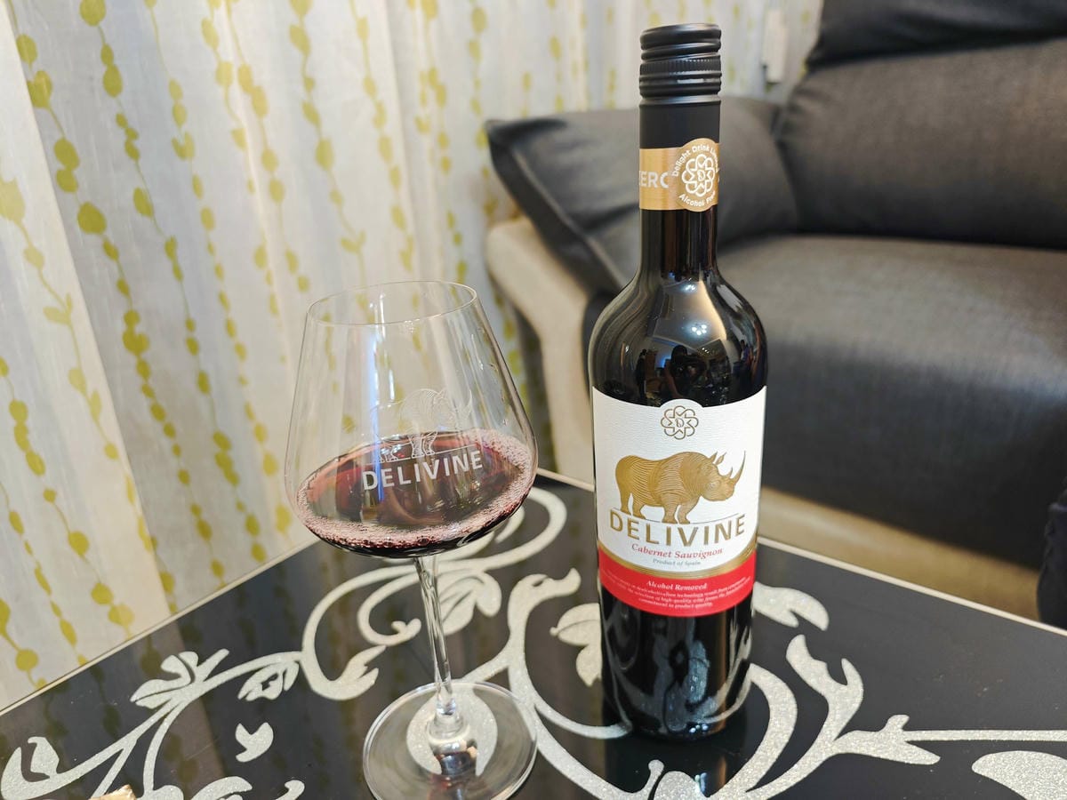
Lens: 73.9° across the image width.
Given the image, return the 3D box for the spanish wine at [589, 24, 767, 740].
[{"bbox_3d":[0.063,0.006,0.312,0.075,0.303,0.075,0,20,9],"label":"spanish wine"}]

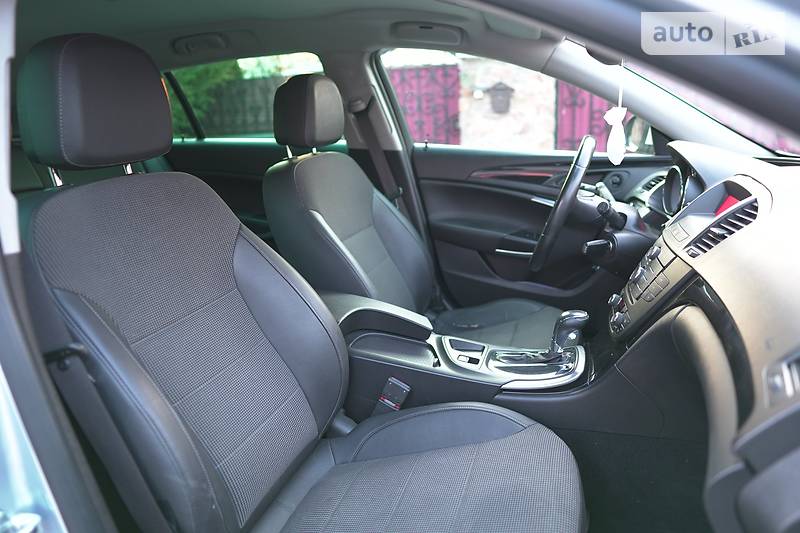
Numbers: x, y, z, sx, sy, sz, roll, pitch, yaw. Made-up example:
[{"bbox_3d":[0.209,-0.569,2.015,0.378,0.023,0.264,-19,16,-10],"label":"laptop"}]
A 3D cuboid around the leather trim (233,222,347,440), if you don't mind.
[{"bbox_3d":[-0.218,0.118,1.074,0.115,0.439,0.136,-22,6,22],"label":"leather trim"}]

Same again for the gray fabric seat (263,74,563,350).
[{"bbox_3d":[0.087,-0.079,1.538,0.857,0.951,0.533,2,15,18],"label":"gray fabric seat"}]

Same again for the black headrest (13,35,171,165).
[{"bbox_3d":[-0.485,-0.266,0.849,0.131,0.201,0.256,2,15,18],"label":"black headrest"}]

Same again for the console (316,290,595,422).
[{"bbox_3d":[0.083,0.220,1.203,0.669,0.293,0.251,2,15,18],"label":"console"}]

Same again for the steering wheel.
[{"bbox_3d":[0.443,-0.156,1.400,0.089,0.373,0.373,19,19,13],"label":"steering wheel"}]

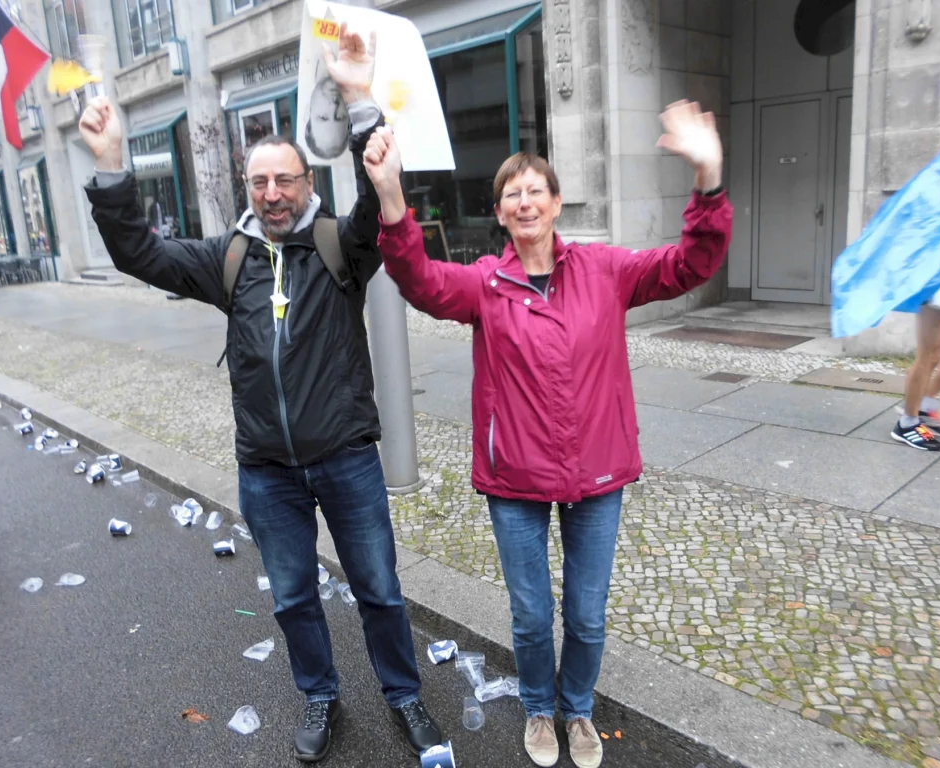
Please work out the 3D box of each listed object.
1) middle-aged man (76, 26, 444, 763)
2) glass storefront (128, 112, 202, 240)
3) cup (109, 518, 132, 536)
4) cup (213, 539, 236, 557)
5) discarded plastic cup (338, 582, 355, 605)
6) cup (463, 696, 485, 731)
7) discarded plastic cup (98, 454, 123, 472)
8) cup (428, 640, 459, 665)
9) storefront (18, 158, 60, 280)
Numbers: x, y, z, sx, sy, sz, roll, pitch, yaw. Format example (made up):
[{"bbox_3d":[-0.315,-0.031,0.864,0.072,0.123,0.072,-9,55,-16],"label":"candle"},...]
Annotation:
[{"bbox_3d":[-0.566,0.087,2.187,0.800,2.000,0.450,-5,13,-8],"label":"middle-aged man"},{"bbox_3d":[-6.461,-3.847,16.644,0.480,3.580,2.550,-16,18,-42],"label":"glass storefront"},{"bbox_3d":[-1.817,0.744,3.999,0.085,0.077,0.077,5,14,6],"label":"cup"},{"bbox_3d":[-1.171,0.779,3.665,0.085,0.077,0.077,-12,14,-6],"label":"cup"},{"bbox_3d":[-0.506,0.858,3.157,0.070,0.070,0.095,-8,6,-18],"label":"discarded plastic cup"},{"bbox_3d":[0.006,1.008,2.367,0.068,0.068,0.095,-5,6,-5],"label":"cup"},{"bbox_3d":[-2.335,0.523,5.058,0.077,0.085,0.077,-4,13,0],"label":"discarded plastic cup"},{"bbox_3d":[-0.093,0.938,2.686,0.085,0.077,0.077,-10,15,-27],"label":"cup"},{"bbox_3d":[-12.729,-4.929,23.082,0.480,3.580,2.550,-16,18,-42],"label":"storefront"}]

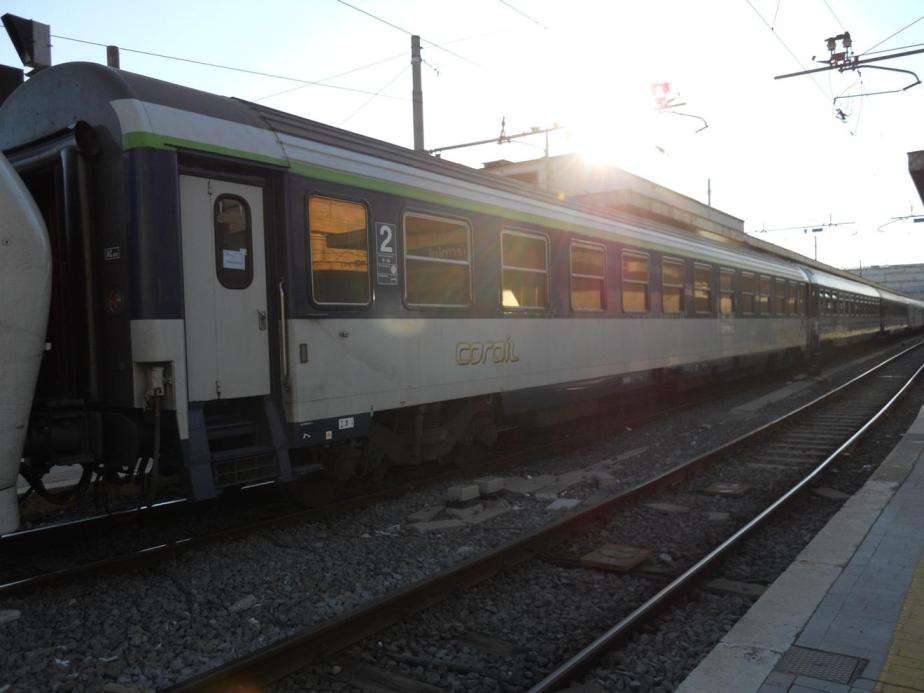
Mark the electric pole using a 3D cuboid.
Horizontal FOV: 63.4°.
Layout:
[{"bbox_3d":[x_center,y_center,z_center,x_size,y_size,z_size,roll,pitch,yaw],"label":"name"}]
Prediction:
[{"bbox_3d":[-0.977,-3.125,18.268,0.320,8.951,0.320,-1,1,35],"label":"electric pole"}]

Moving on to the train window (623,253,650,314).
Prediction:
[{"bbox_3d":[2.974,-1.090,12.801,0.070,0.970,1.240,-1,1,35],"label":"train window"}]

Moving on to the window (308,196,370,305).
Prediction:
[{"bbox_3d":[-1.126,-0.868,6.870,0.070,0.970,0.780,-1,1,35],"label":"window"}]

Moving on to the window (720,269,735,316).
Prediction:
[{"bbox_3d":[6.202,-1.265,17.470,0.070,0.970,1.240,-1,1,35],"label":"window"}]

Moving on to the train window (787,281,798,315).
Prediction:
[{"bbox_3d":[10.505,-1.498,23.695,0.070,0.970,1.240,-1,1,35],"label":"train window"}]

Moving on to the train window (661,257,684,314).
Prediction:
[{"bbox_3d":[4.050,-1.148,14.357,0.070,0.970,1.240,-1,1,35],"label":"train window"}]

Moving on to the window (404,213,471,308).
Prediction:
[{"bbox_3d":[-0.254,-0.916,8.132,0.070,0.970,1.240,-1,1,35],"label":"window"}]

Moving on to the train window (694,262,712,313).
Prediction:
[{"bbox_3d":[5.126,-1.207,15.914,0.070,0.970,1.240,-1,1,35],"label":"train window"}]

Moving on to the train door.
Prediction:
[{"bbox_3d":[-1.901,-0.445,5.984,0.060,1.730,0.769,-1,1,41],"label":"train door"}]

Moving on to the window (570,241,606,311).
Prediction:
[{"bbox_3d":[1.898,-1.032,11.245,0.070,0.970,1.240,-1,1,35],"label":"window"}]

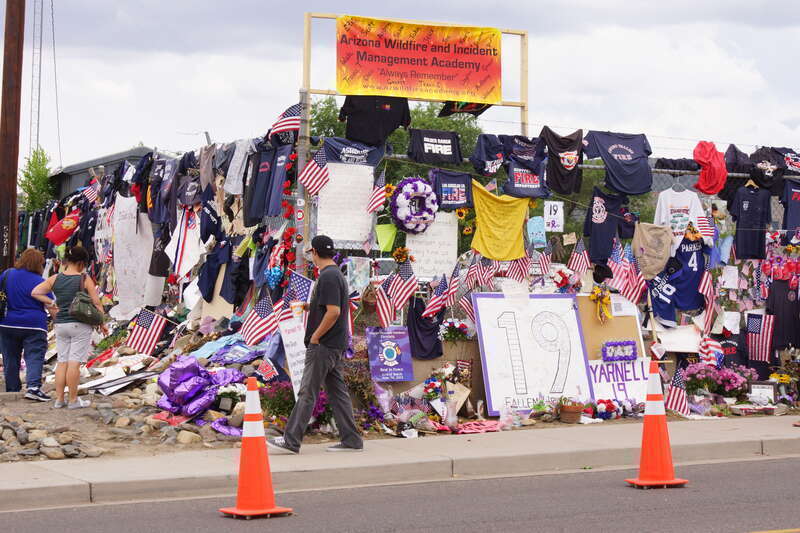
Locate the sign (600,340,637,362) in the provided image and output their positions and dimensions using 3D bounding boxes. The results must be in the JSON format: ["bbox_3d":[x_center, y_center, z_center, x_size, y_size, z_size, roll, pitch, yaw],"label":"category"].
[{"bbox_3d":[2.164,0.840,18.000,0.410,0.220,0.100,1,0,-28],"label":"sign"}]

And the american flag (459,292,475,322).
[{"bbox_3d":[0.620,0.382,16.974,0.164,0.280,0.100,0,-1,-28],"label":"american flag"}]

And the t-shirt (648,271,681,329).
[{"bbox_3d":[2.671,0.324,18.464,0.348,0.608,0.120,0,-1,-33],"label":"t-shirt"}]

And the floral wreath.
[{"bbox_3d":[0.124,-0.561,16.750,0.500,0.530,0.150,0,0,-32],"label":"floral wreath"}]

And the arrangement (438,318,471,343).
[{"bbox_3d":[0.501,0.588,16.746,0.290,0.221,0.270,0,-1,-33],"label":"arrangement"}]

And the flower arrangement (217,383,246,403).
[{"bbox_3d":[-1.494,1.120,16.200,0.290,0.200,0.260,1,0,-24],"label":"flower arrangement"}]

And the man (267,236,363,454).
[{"bbox_3d":[-0.683,0.631,14.550,0.740,1.720,0.520,0,0,3],"label":"man"}]

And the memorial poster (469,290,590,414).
[{"bbox_3d":[1.271,0.831,17.350,1.155,1.170,0.040,0,-17,-26],"label":"memorial poster"}]

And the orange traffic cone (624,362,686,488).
[{"bbox_3d":[1.886,1.156,13.430,0.380,0.914,0.380,1,0,-17],"label":"orange traffic cone"}]

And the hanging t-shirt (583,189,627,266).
[{"bbox_3d":[2.060,-0.413,18.350,0.520,0.780,0.160,1,0,-30],"label":"hanging t-shirt"}]

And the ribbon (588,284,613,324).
[{"bbox_3d":[1.981,0.375,18.000,0.240,0.400,0.100,1,0,-24],"label":"ribbon"}]

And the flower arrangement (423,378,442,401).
[{"bbox_3d":[0.296,1.112,16.600,0.200,0.240,0.180,1,0,-30],"label":"flower arrangement"}]

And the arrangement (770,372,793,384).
[{"bbox_3d":[3.707,1.093,17.700,0.190,0.120,0.180,1,1,-28],"label":"arrangement"}]

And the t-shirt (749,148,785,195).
[{"bbox_3d":[3.920,-1.027,19.483,0.352,0.513,0.180,0,-1,-33],"label":"t-shirt"}]

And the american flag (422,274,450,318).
[{"bbox_3d":[0.324,0.273,16.600,0.230,0.400,0.100,1,1,-20],"label":"american flag"}]

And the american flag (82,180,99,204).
[{"bbox_3d":[-3.704,-0.885,21.800,0.190,0.280,0.100,1,1,-30],"label":"american flag"}]

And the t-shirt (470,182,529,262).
[{"bbox_3d":[0.953,-0.440,17.442,0.599,0.766,0.120,0,-1,-33],"label":"t-shirt"}]

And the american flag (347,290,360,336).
[{"bbox_3d":[-0.444,0.418,16.216,0.169,0.409,0.100,0,-1,-28],"label":"american flag"}]

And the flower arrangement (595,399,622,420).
[{"bbox_3d":[1.946,1.334,17.000,0.260,0.210,0.220,0,0,-32],"label":"flower arrangement"}]

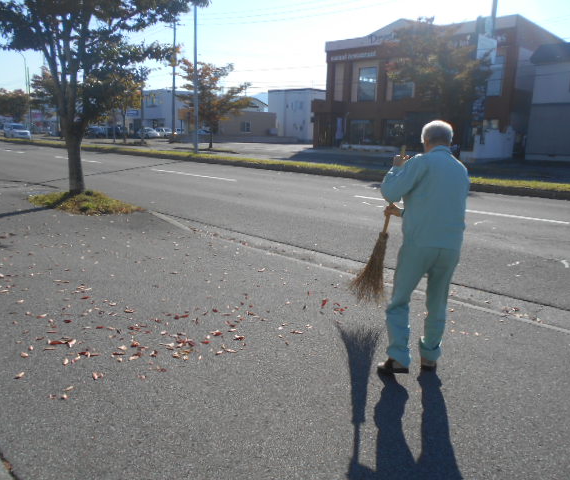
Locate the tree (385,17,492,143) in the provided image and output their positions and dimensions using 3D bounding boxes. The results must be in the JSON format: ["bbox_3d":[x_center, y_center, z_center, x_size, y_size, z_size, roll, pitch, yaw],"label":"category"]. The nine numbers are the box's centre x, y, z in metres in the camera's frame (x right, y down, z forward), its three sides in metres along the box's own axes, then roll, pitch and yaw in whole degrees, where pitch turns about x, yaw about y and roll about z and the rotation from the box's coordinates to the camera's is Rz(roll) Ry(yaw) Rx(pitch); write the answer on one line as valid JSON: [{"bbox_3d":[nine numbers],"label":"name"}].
[{"bbox_3d":[6.481,-6.257,20.408,4.500,6.000,4.500,13,18,43],"label":"tree"}]

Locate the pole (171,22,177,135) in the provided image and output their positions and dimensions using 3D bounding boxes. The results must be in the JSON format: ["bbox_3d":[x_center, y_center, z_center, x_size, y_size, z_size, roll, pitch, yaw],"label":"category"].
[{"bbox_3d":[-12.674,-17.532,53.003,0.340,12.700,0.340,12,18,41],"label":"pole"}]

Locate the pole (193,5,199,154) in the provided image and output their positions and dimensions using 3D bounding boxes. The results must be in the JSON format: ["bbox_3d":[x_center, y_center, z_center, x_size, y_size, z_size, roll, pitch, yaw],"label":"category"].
[{"bbox_3d":[-4.849,-8.858,26.105,0.220,8.200,0.220,12,18,41],"label":"pole"}]

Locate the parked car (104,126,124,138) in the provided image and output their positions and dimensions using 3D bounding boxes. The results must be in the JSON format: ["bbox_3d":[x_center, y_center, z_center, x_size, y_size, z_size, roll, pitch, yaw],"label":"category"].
[{"bbox_3d":[-20.817,-13.184,58.538,4.200,1.550,1.720,12,18,41],"label":"parked car"}]

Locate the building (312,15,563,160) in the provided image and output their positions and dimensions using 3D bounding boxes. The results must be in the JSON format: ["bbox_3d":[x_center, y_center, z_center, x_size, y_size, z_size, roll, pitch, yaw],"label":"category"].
[{"bbox_3d":[11.248,-9.893,33.497,13.200,7.200,11.000,12,18,41],"label":"building"}]

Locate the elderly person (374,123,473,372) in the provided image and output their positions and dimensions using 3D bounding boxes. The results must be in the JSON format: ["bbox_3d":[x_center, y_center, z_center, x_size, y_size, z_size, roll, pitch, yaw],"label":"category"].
[{"bbox_3d":[0.918,0.083,3.163,0.600,1.650,0.450,-1,13,-8],"label":"elderly person"}]

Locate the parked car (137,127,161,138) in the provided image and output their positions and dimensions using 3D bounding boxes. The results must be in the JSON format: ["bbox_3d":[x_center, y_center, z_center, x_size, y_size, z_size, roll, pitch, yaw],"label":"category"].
[{"bbox_3d":[-16.781,-13.190,59.563,1.690,1.490,4.000,-11,17,-40],"label":"parked car"}]

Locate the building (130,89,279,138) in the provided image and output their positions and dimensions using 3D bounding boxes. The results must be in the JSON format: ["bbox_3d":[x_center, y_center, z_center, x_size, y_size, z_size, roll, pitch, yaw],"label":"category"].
[{"bbox_3d":[-13.226,-20.098,78.045,11.200,6.300,21.200,12,18,41],"label":"building"}]

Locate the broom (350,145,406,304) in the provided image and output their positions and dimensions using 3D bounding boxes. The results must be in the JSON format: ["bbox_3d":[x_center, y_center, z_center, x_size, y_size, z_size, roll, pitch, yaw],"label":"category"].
[{"bbox_3d":[0.742,-0.047,3.637,0.360,1.490,0.270,-1,39,-6],"label":"broom"}]

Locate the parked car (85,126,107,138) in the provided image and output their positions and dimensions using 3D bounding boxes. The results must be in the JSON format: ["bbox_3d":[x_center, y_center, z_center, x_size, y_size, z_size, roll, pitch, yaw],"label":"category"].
[{"bbox_3d":[-22.750,-12.975,57.555,4.200,1.550,1.720,12,18,41],"label":"parked car"}]

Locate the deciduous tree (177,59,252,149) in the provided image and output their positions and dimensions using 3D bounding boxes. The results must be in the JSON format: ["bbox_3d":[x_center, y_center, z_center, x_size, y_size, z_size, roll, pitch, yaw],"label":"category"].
[{"bbox_3d":[-4.802,-9.224,32.757,4.900,6.000,4.900,0,13,0],"label":"deciduous tree"}]

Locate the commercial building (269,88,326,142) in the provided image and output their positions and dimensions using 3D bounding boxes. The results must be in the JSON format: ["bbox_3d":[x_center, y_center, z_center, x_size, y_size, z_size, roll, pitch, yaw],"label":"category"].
[{"bbox_3d":[2.900,-14.584,56.459,6.500,5.650,7.000,12,18,42],"label":"commercial building"}]

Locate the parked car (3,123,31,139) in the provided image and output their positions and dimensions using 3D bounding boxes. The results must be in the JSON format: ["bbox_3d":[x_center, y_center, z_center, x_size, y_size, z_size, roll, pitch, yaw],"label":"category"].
[{"bbox_3d":[-30.671,-12.302,55.149,4.400,1.780,1.750,12,18,41],"label":"parked car"}]

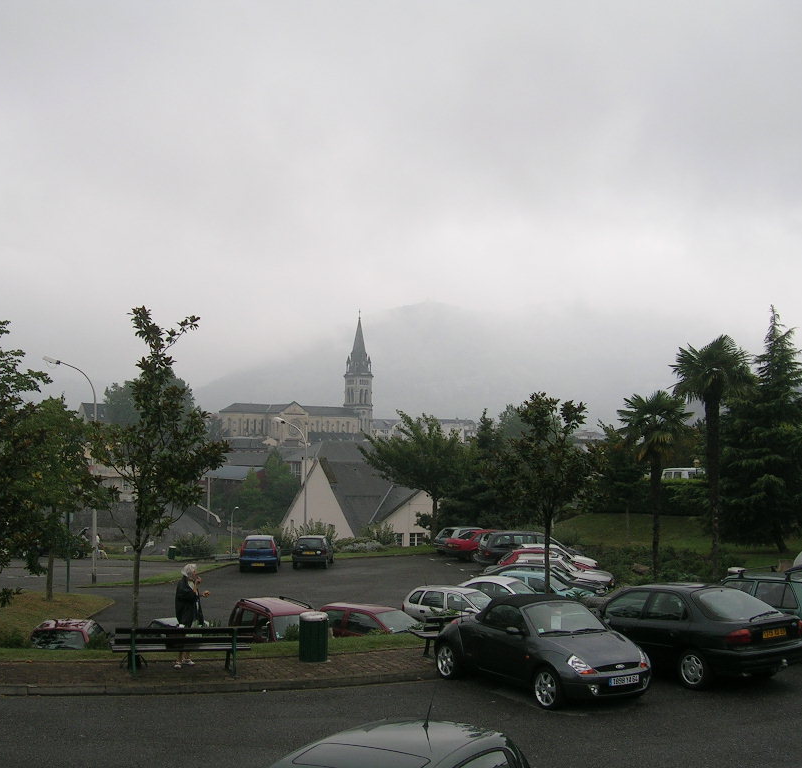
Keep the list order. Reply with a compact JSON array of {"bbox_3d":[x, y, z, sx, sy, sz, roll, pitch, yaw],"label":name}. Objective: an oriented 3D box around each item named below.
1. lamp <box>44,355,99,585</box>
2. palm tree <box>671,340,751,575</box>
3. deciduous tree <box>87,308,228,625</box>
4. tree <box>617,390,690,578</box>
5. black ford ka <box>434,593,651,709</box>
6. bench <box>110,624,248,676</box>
[{"bbox_3d":[-13.087,3.366,41.000,2.150,9.068,0.350,0,-3,0],"label":"lamp"},{"bbox_3d":[7.820,1.780,26.000,2.100,6.000,2.100,0,-3,0],"label":"palm tree"},{"bbox_3d":[-4.374,1.689,18.600,2.350,5.963,2.300,0,-3,0],"label":"deciduous tree"},{"bbox_3d":[7.243,2.955,29.700,2.050,5.536,2.050,0,-3,0],"label":"tree"},{"bbox_3d":[2.065,3.911,15.608,1.680,1.330,3.650,2,-5,-31],"label":"black ford ka"},{"bbox_3d":[-3.496,4.278,16.718,2.200,0.800,0.620,1,-3,-9],"label":"bench"}]

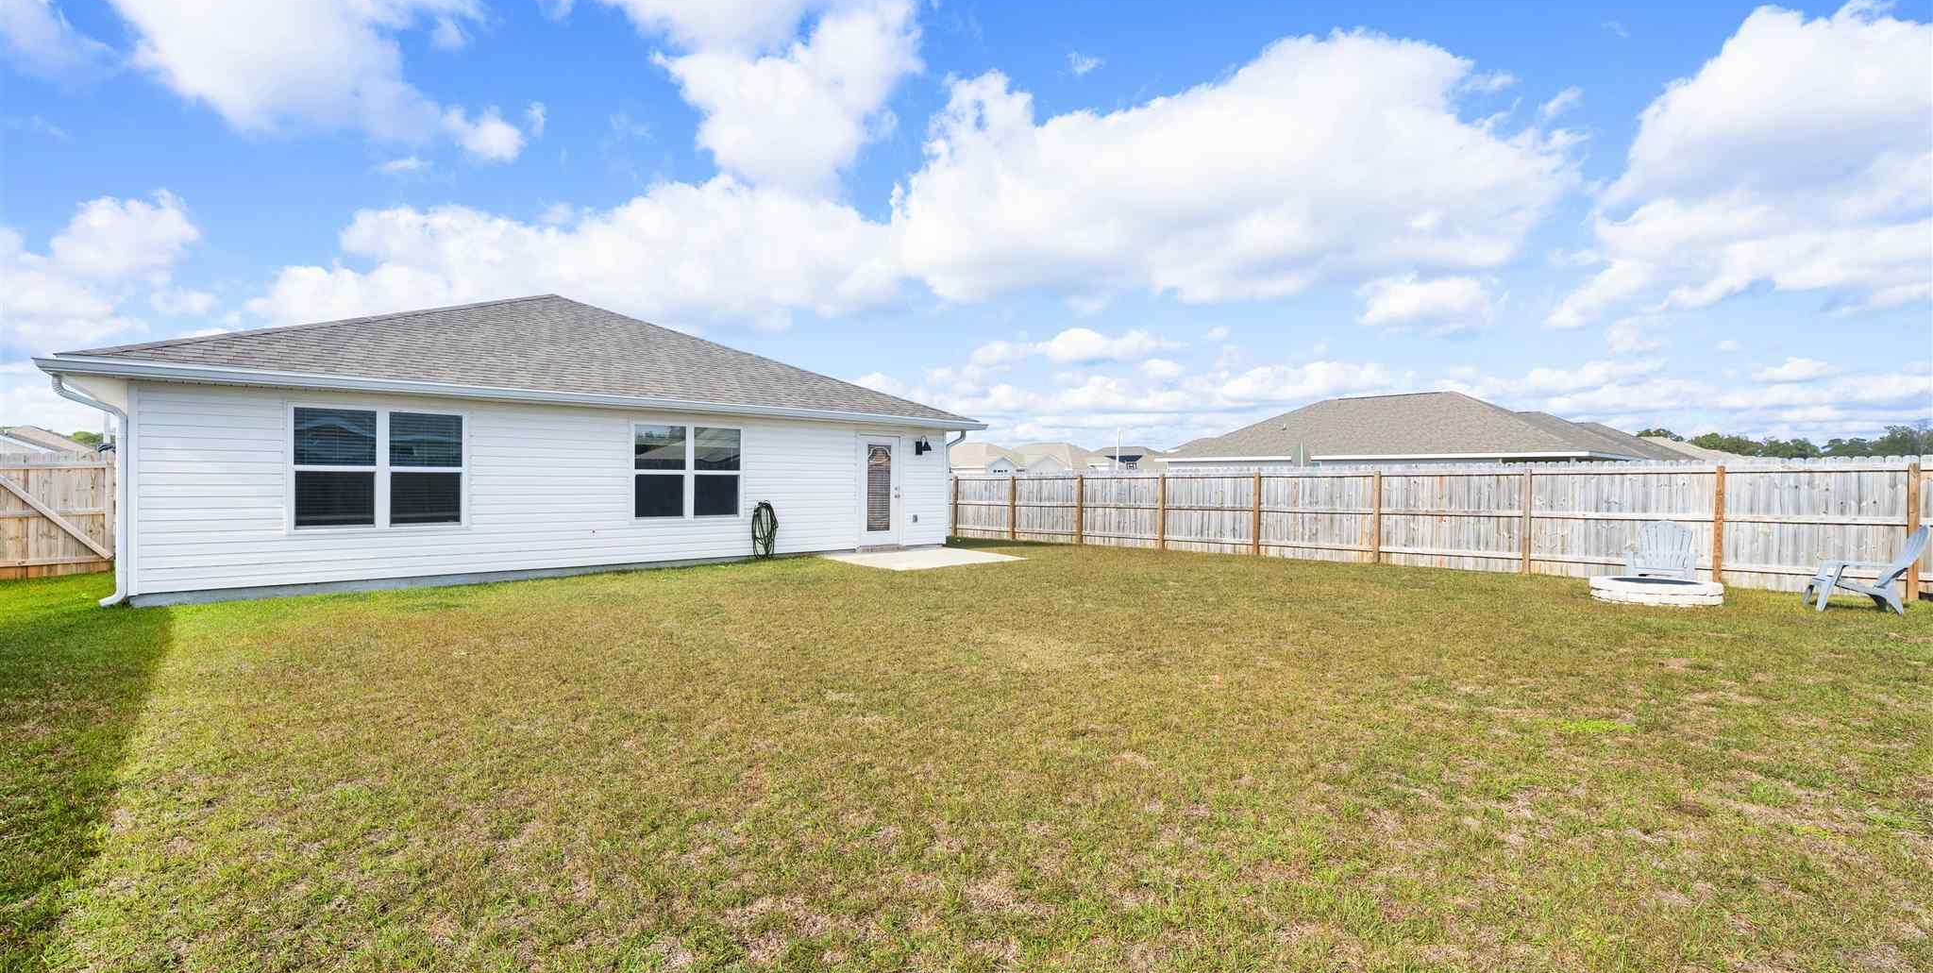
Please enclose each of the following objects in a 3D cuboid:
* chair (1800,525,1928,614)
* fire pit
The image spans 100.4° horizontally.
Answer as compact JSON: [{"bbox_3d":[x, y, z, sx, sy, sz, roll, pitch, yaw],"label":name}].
[{"bbox_3d":[9.840,0.900,8.770,0.890,0.970,0.730,0,0,34],"label":"chair"},{"bbox_3d":[8.420,1.280,9.860,1.230,0.215,1.230,0,0,40],"label":"fire pit"}]

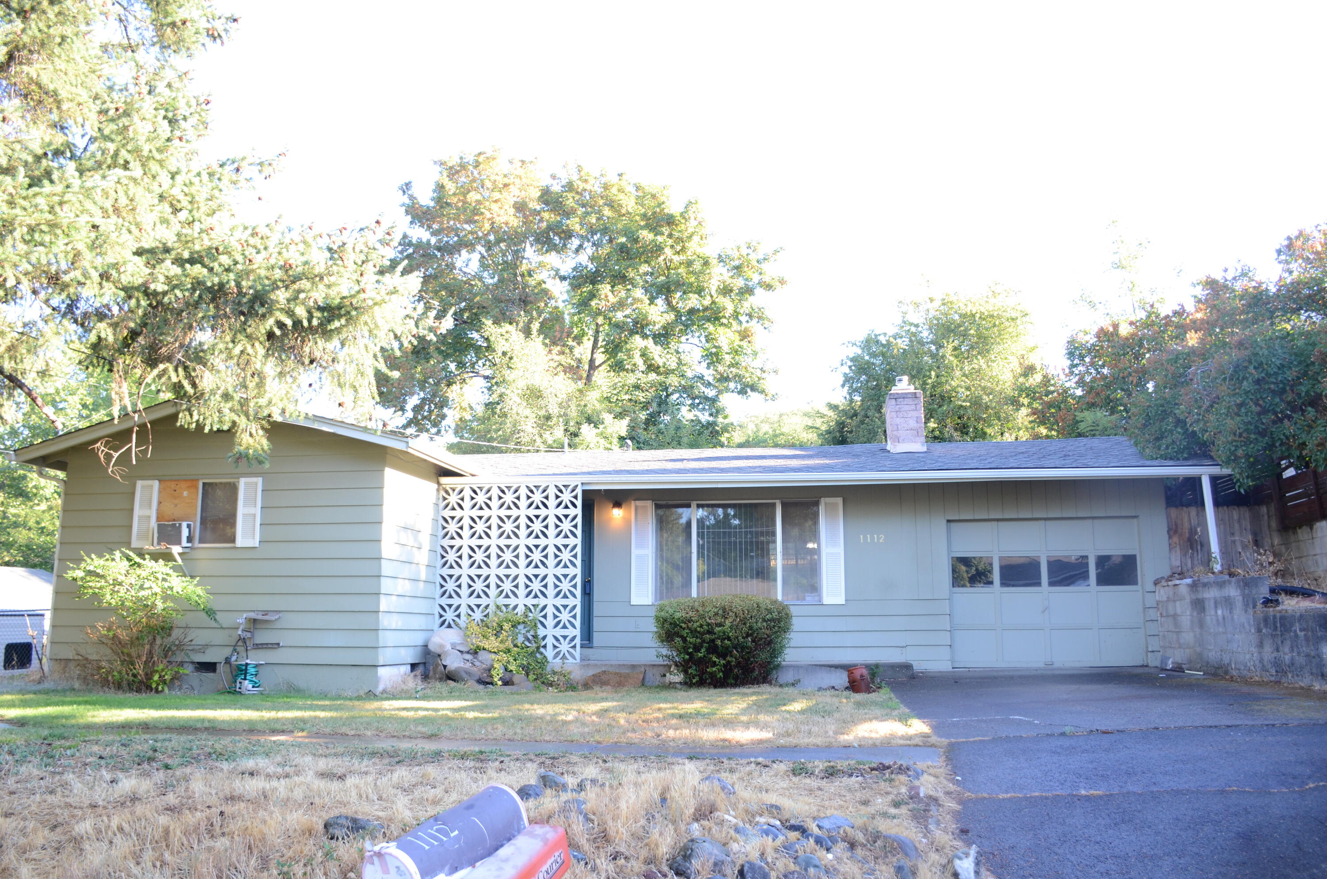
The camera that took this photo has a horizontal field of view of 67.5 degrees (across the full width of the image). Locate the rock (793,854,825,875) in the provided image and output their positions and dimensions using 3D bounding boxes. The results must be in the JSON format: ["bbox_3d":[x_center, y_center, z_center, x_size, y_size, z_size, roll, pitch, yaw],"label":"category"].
[{"bbox_3d":[0.757,2.214,5.163,0.190,0.150,0.170,0,-9,0],"label":"rock"}]

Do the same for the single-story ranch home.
[{"bbox_3d":[0.082,1.478,16.290,15.483,4.290,10.530,-1,-9,8],"label":"single-story ranch home"}]

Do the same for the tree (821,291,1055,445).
[{"bbox_3d":[8.230,0.472,29.290,6.769,10.080,6.500,0,-9,0],"label":"tree"}]

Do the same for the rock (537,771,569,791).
[{"bbox_3d":[-0.761,2.368,6.877,0.240,0.170,0.200,0,-9,0],"label":"rock"}]

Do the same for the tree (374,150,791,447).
[{"bbox_3d":[-2.569,-1.770,30.669,12.211,15.032,10.500,0,-9,0],"label":"tree"}]

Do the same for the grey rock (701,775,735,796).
[{"bbox_3d":[0.363,2.314,6.631,0.260,0.170,0.200,0,-9,0],"label":"grey rock"}]

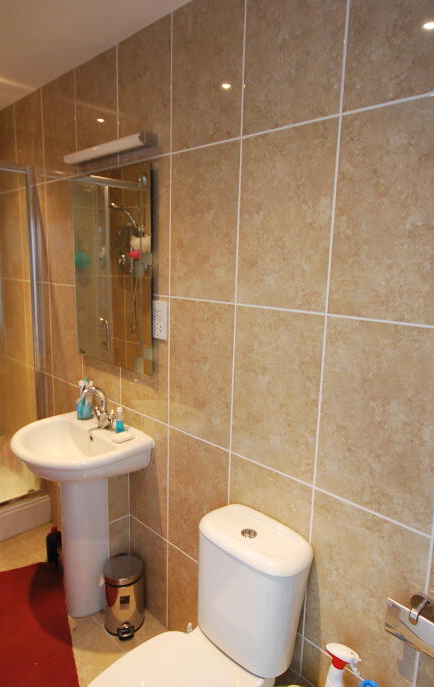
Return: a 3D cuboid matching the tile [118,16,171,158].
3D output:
[{"bbox_3d":[-0.271,-0.917,1.591,0.325,0.449,0.010,11,14,42],"label":"tile"}]

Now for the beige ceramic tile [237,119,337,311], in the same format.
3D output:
[{"bbox_3d":[0.190,-0.350,1.236,0.325,0.506,0.010,11,14,42],"label":"beige ceramic tile"}]

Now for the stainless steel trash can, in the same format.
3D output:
[{"bbox_3d":[-0.398,1.098,1.849,0.172,0.258,0.195,-1,11,-17],"label":"stainless steel trash can"}]

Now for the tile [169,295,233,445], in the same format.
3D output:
[{"bbox_3d":[-0.062,0.102,1.548,0.325,0.506,0.010,11,14,42],"label":"tile"}]

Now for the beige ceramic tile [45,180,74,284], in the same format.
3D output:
[{"bbox_3d":[-0.761,-0.540,2.119,0.325,0.506,0.010,11,14,42],"label":"beige ceramic tile"}]

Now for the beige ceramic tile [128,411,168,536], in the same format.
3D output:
[{"bbox_3d":[-0.303,0.557,1.850,0.292,0.506,0.010,11,14,42],"label":"beige ceramic tile"}]

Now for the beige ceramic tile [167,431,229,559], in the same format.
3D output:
[{"bbox_3d":[-0.077,0.603,1.640,0.325,0.506,0.010,11,14,42],"label":"beige ceramic tile"}]

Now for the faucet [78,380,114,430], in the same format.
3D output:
[{"bbox_3d":[-0.528,0.279,1.822,0.125,0.195,0.155,11,14,42],"label":"faucet"}]

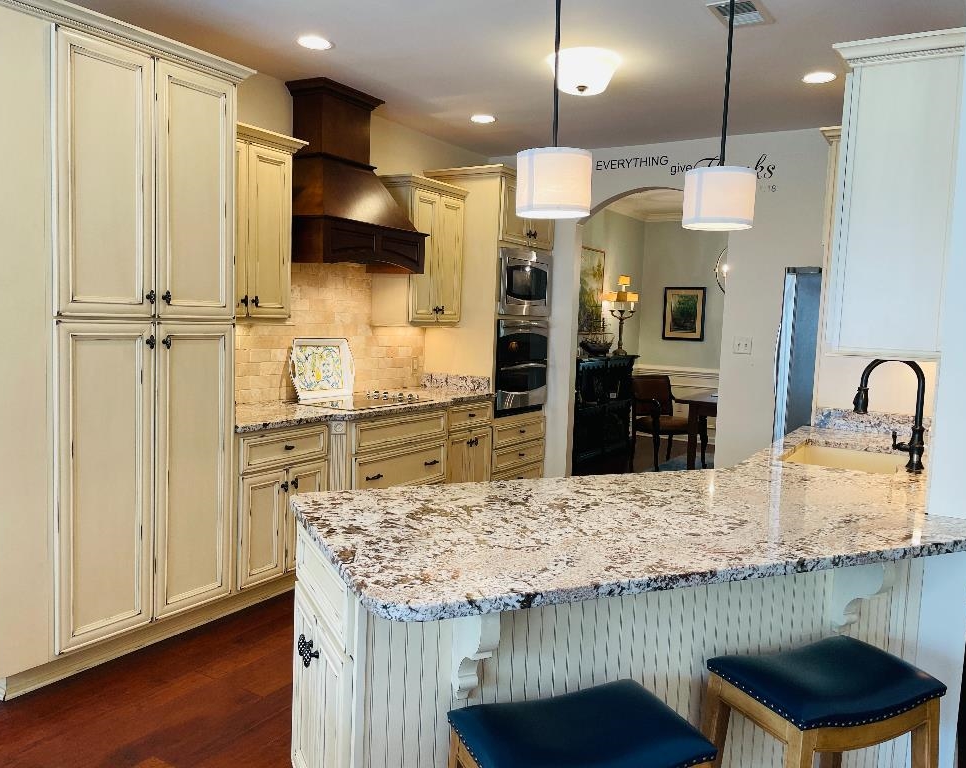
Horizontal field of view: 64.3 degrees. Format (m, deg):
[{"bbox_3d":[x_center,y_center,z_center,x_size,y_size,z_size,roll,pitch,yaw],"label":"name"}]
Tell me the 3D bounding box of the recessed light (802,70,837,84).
[{"bbox_3d":[1.787,-1.614,4.078,0.180,0.025,0.180,5,6,31],"label":"recessed light"}]

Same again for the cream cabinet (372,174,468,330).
[{"bbox_3d":[-0.438,-0.884,5.348,0.380,0.970,0.700,5,6,31],"label":"cream cabinet"}]

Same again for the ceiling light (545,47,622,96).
[{"bbox_3d":[0.506,-1.569,3.927,0.370,0.170,0.370,2,5,0],"label":"ceiling light"}]

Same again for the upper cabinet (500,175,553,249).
[{"bbox_3d":[0.094,-1.290,5.953,0.600,0.465,0.830,5,6,31],"label":"upper cabinet"}]

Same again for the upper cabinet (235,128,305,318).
[{"bbox_3d":[-1.288,-0.800,3.962,0.380,0.965,0.655,5,6,31],"label":"upper cabinet"}]

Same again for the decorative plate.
[{"bbox_3d":[-0.959,-0.090,4.589,0.050,0.354,0.500,-7,-1,32],"label":"decorative plate"}]

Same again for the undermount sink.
[{"bbox_3d":[1.512,0.414,3.192,0.440,0.225,0.670,5,6,31],"label":"undermount sink"}]

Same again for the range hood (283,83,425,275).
[{"bbox_3d":[-0.790,-1.223,4.620,0.485,1.048,0.970,5,6,31],"label":"range hood"}]

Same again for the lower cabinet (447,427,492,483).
[{"bbox_3d":[-0.345,0.570,5.496,0.600,0.585,0.585,5,6,31],"label":"lower cabinet"}]

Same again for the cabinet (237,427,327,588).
[{"bbox_3d":[-1.249,0.573,4.010,0.600,0.815,0.610,5,6,31],"label":"cabinet"}]

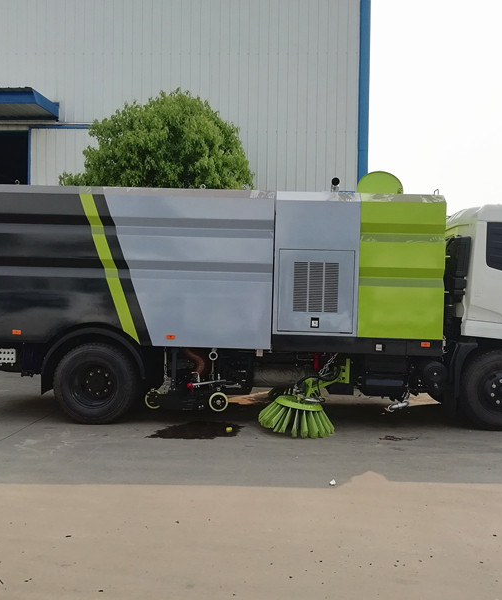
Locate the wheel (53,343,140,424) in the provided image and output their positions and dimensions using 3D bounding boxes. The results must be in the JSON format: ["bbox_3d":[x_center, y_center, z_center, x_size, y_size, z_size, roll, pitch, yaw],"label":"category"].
[{"bbox_3d":[-1.923,1.033,7.550,1.010,1.010,0.310,1,0,1],"label":"wheel"}]

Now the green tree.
[{"bbox_3d":[-1.868,-1.325,11.997,3.900,5.700,3.800,1,0,1],"label":"green tree"}]

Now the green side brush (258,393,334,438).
[{"bbox_3d":[0.555,1.385,7.330,0.900,0.360,0.900,7,0,1],"label":"green side brush"}]

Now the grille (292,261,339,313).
[{"bbox_3d":[0.790,-0.154,7.302,0.555,0.610,0.040,1,0,1],"label":"grille"}]

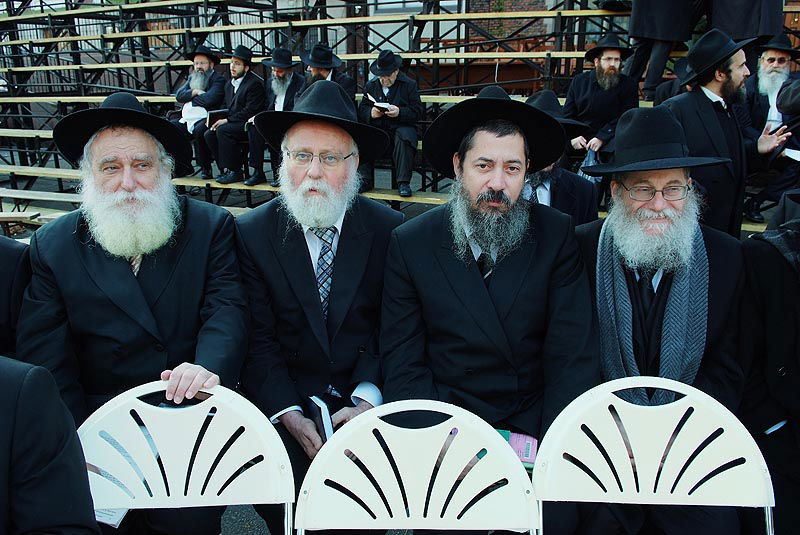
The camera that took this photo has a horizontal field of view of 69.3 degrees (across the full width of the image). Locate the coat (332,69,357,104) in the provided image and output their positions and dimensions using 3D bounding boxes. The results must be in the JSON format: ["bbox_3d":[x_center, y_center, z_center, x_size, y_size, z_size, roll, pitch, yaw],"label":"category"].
[{"bbox_3d":[-0.622,-1.430,5.104,0.520,0.660,0.400,7,18,24],"label":"coat"}]

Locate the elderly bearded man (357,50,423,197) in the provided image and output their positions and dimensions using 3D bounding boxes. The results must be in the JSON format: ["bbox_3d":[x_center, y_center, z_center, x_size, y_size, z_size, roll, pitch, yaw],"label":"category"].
[{"bbox_3d":[-0.073,-1.225,4.956,0.540,1.170,0.720,3,17,12],"label":"elderly bearded man"}]

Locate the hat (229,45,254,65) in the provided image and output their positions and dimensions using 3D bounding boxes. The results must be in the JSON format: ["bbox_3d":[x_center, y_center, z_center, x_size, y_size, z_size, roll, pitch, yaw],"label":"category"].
[{"bbox_3d":[-1.441,-1.897,5.175,0.290,0.135,0.320,13,10,38],"label":"hat"}]

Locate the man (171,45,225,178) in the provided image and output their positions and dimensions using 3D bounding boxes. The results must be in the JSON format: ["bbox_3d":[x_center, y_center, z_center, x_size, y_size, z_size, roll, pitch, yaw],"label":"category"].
[{"bbox_3d":[-1.912,-1.454,5.462,0.520,1.200,0.720,5,17,17],"label":"man"}]

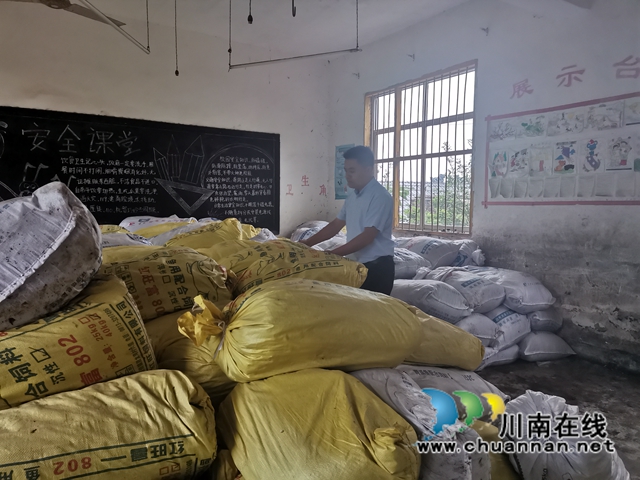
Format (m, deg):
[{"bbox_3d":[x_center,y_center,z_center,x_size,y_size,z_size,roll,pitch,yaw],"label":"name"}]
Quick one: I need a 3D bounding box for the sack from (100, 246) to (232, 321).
[{"bbox_3d":[-0.793,0.214,2.420,0.750,0.300,0.420,0,4,-8],"label":"sack"}]

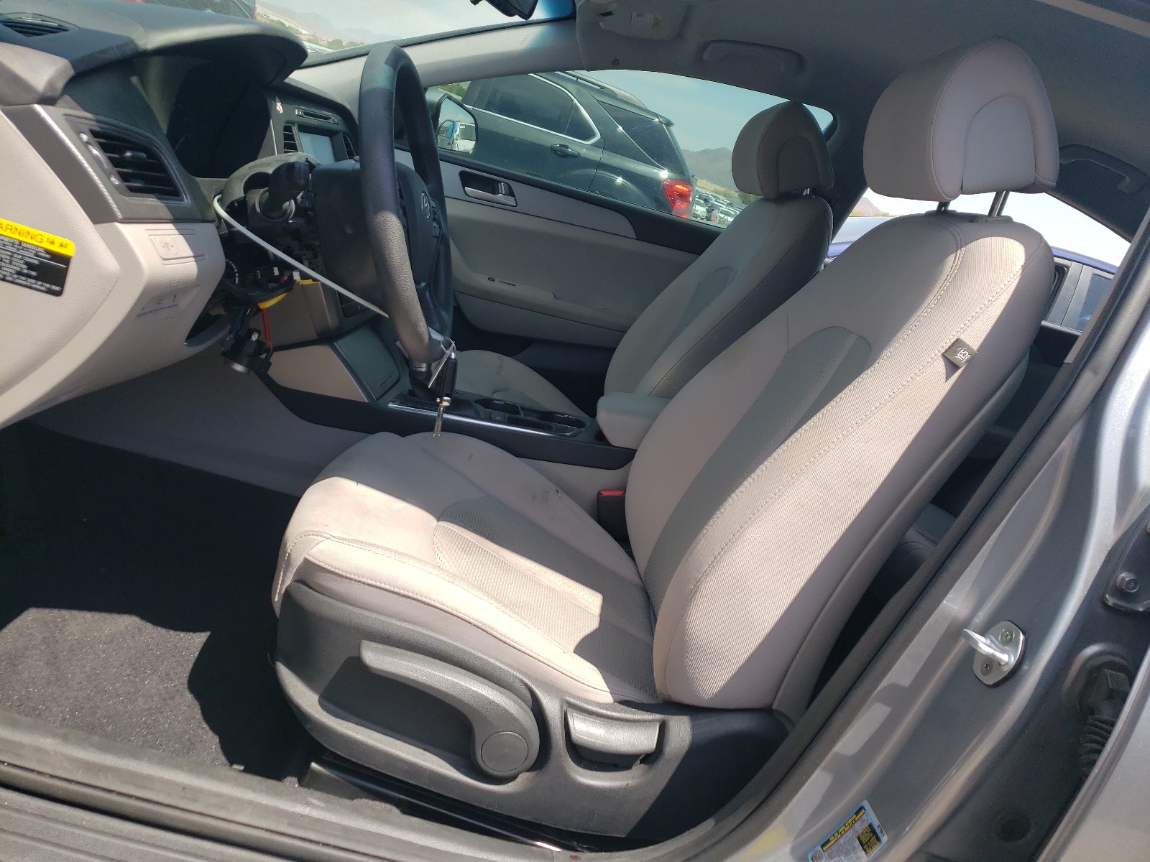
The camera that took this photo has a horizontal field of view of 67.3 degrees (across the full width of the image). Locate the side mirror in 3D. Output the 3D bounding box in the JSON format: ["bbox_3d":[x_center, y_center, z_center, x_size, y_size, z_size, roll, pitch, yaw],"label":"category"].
[{"bbox_3d":[-0.349,-0.835,2.347,0.100,0.155,0.210,21,18,24],"label":"side mirror"}]

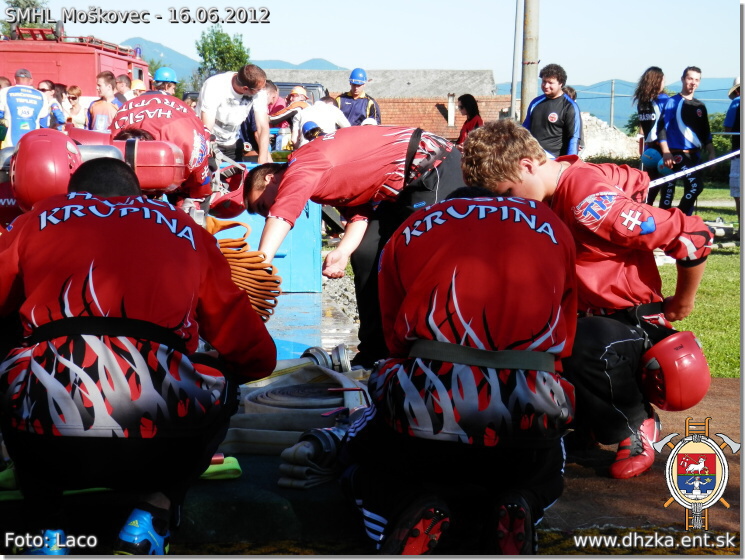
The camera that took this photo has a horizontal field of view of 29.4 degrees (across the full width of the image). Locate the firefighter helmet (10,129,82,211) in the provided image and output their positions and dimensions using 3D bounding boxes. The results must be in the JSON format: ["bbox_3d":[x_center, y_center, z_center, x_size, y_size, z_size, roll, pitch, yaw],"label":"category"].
[{"bbox_3d":[-0.993,-0.334,4.330,0.225,0.265,0.205,-3,24,-6],"label":"firefighter helmet"}]

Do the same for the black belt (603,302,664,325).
[{"bbox_3d":[0.848,0.100,4.500,0.310,0.070,0.230,-3,18,39],"label":"black belt"}]

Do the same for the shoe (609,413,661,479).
[{"bbox_3d":[0.813,0.516,4.380,0.102,0.120,0.280,4,21,31],"label":"shoe"}]

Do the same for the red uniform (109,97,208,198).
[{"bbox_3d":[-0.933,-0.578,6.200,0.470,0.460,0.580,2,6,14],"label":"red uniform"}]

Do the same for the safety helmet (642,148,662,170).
[{"bbox_3d":[2.650,-1.154,13.500,0.210,0.190,0.240,6,18,16],"label":"safety helmet"}]

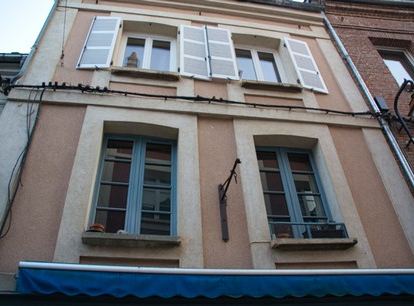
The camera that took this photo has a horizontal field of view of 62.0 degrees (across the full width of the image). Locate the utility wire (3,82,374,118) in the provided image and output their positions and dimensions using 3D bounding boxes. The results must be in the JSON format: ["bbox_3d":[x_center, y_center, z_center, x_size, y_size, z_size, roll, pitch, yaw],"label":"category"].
[{"bbox_3d":[-0.056,-0.864,5.636,6.006,0.196,0.110,3,-39,-9],"label":"utility wire"}]

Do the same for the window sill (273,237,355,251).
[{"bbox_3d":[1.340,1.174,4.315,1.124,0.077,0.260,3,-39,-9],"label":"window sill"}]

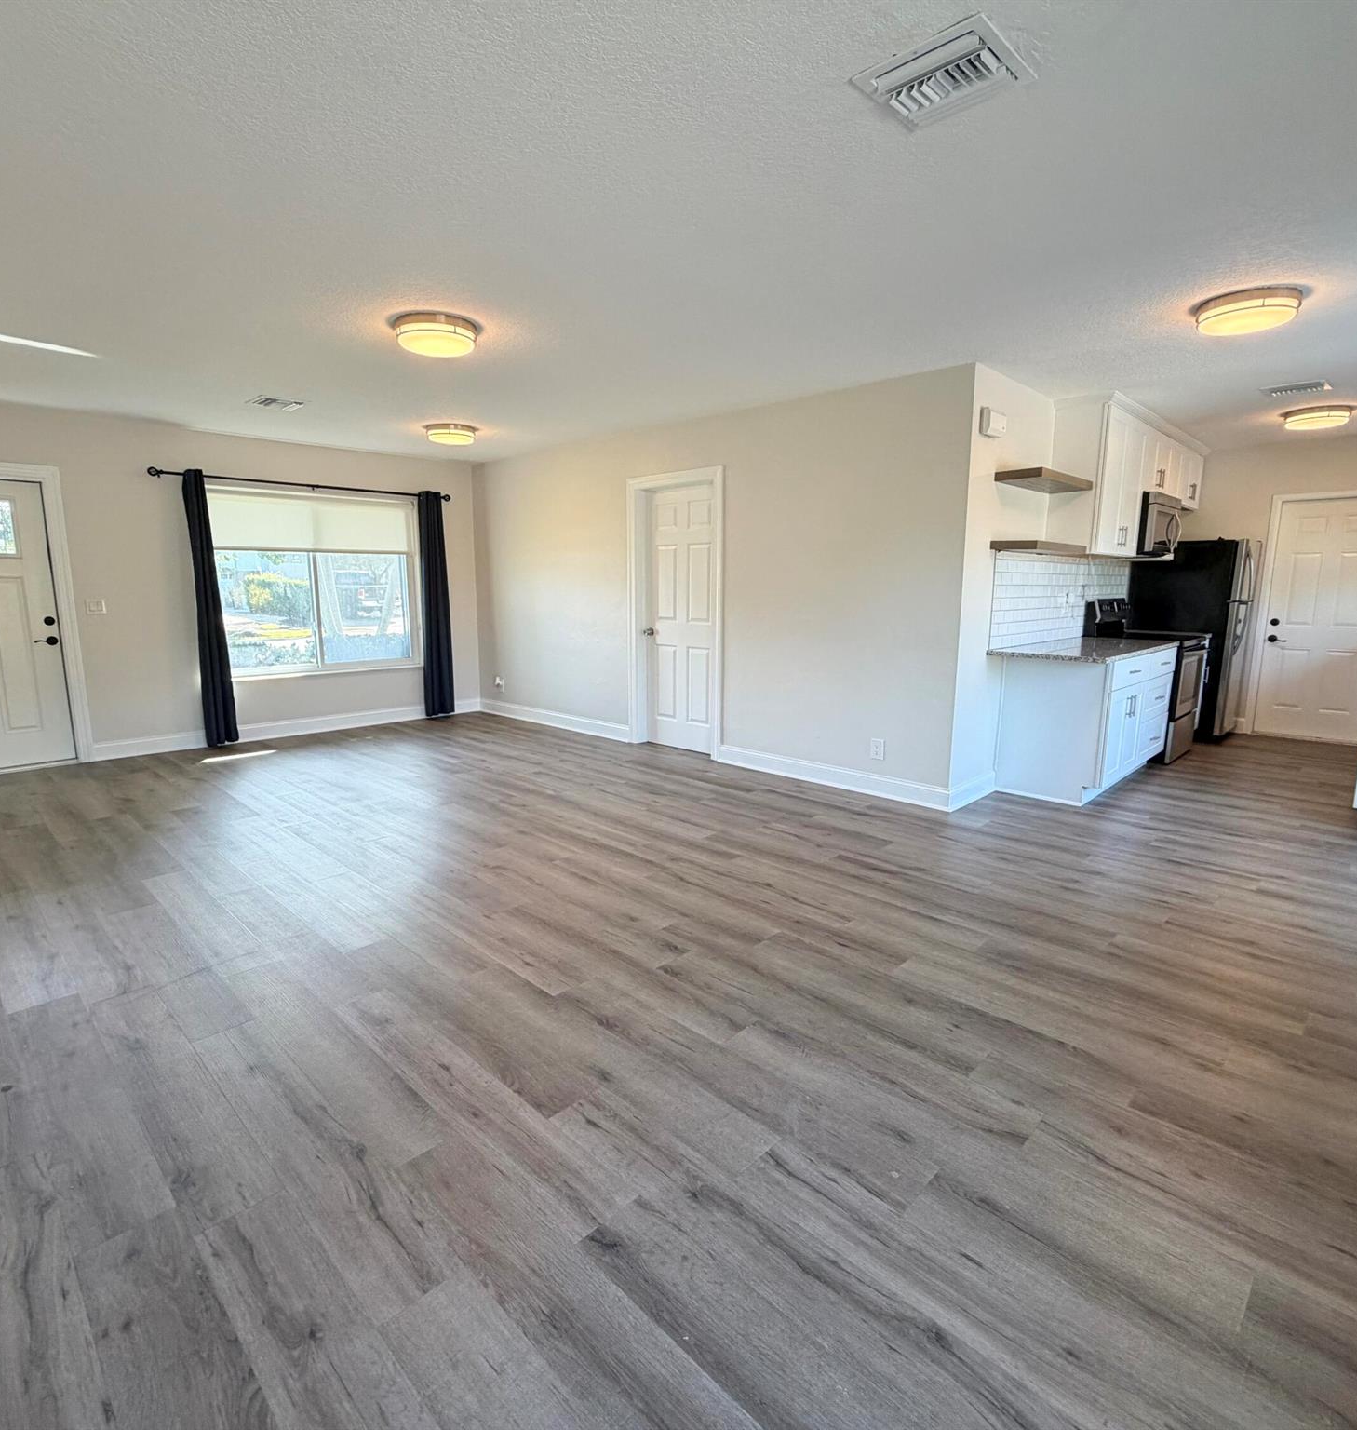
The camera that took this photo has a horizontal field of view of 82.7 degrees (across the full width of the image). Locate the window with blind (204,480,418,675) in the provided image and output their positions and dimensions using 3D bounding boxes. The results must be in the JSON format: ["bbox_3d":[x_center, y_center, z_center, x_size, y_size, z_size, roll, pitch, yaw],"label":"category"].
[{"bbox_3d":[-3.165,-1.153,6.871,0.100,1.600,1.860,9,13,44],"label":"window with blind"}]

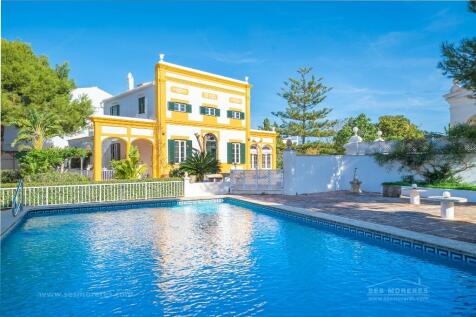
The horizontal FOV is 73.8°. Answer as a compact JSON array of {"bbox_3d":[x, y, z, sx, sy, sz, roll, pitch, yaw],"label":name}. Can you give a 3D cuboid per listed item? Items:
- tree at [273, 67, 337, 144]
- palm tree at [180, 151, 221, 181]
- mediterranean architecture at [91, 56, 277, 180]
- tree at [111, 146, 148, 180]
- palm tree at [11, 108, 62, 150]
[{"bbox_3d":[7.550,-4.180,36.000,7.200,12.500,7.200,0,-1,0],"label":"tree"},{"bbox_3d":[-2.130,0.610,18.000,2.270,2.150,2.270,0,-1,0],"label":"palm tree"},{"bbox_3d":[-6.380,-2.630,29.900,17.600,9.200,11.000,1,-1,-42],"label":"mediterranean architecture"},{"bbox_3d":[-6.160,0.550,18.000,2.150,2.450,2.150,0,-1,0],"label":"tree"},{"bbox_3d":[-12.000,-0.550,19.000,3.100,4.700,3.100,0,-1,0],"label":"palm tree"}]

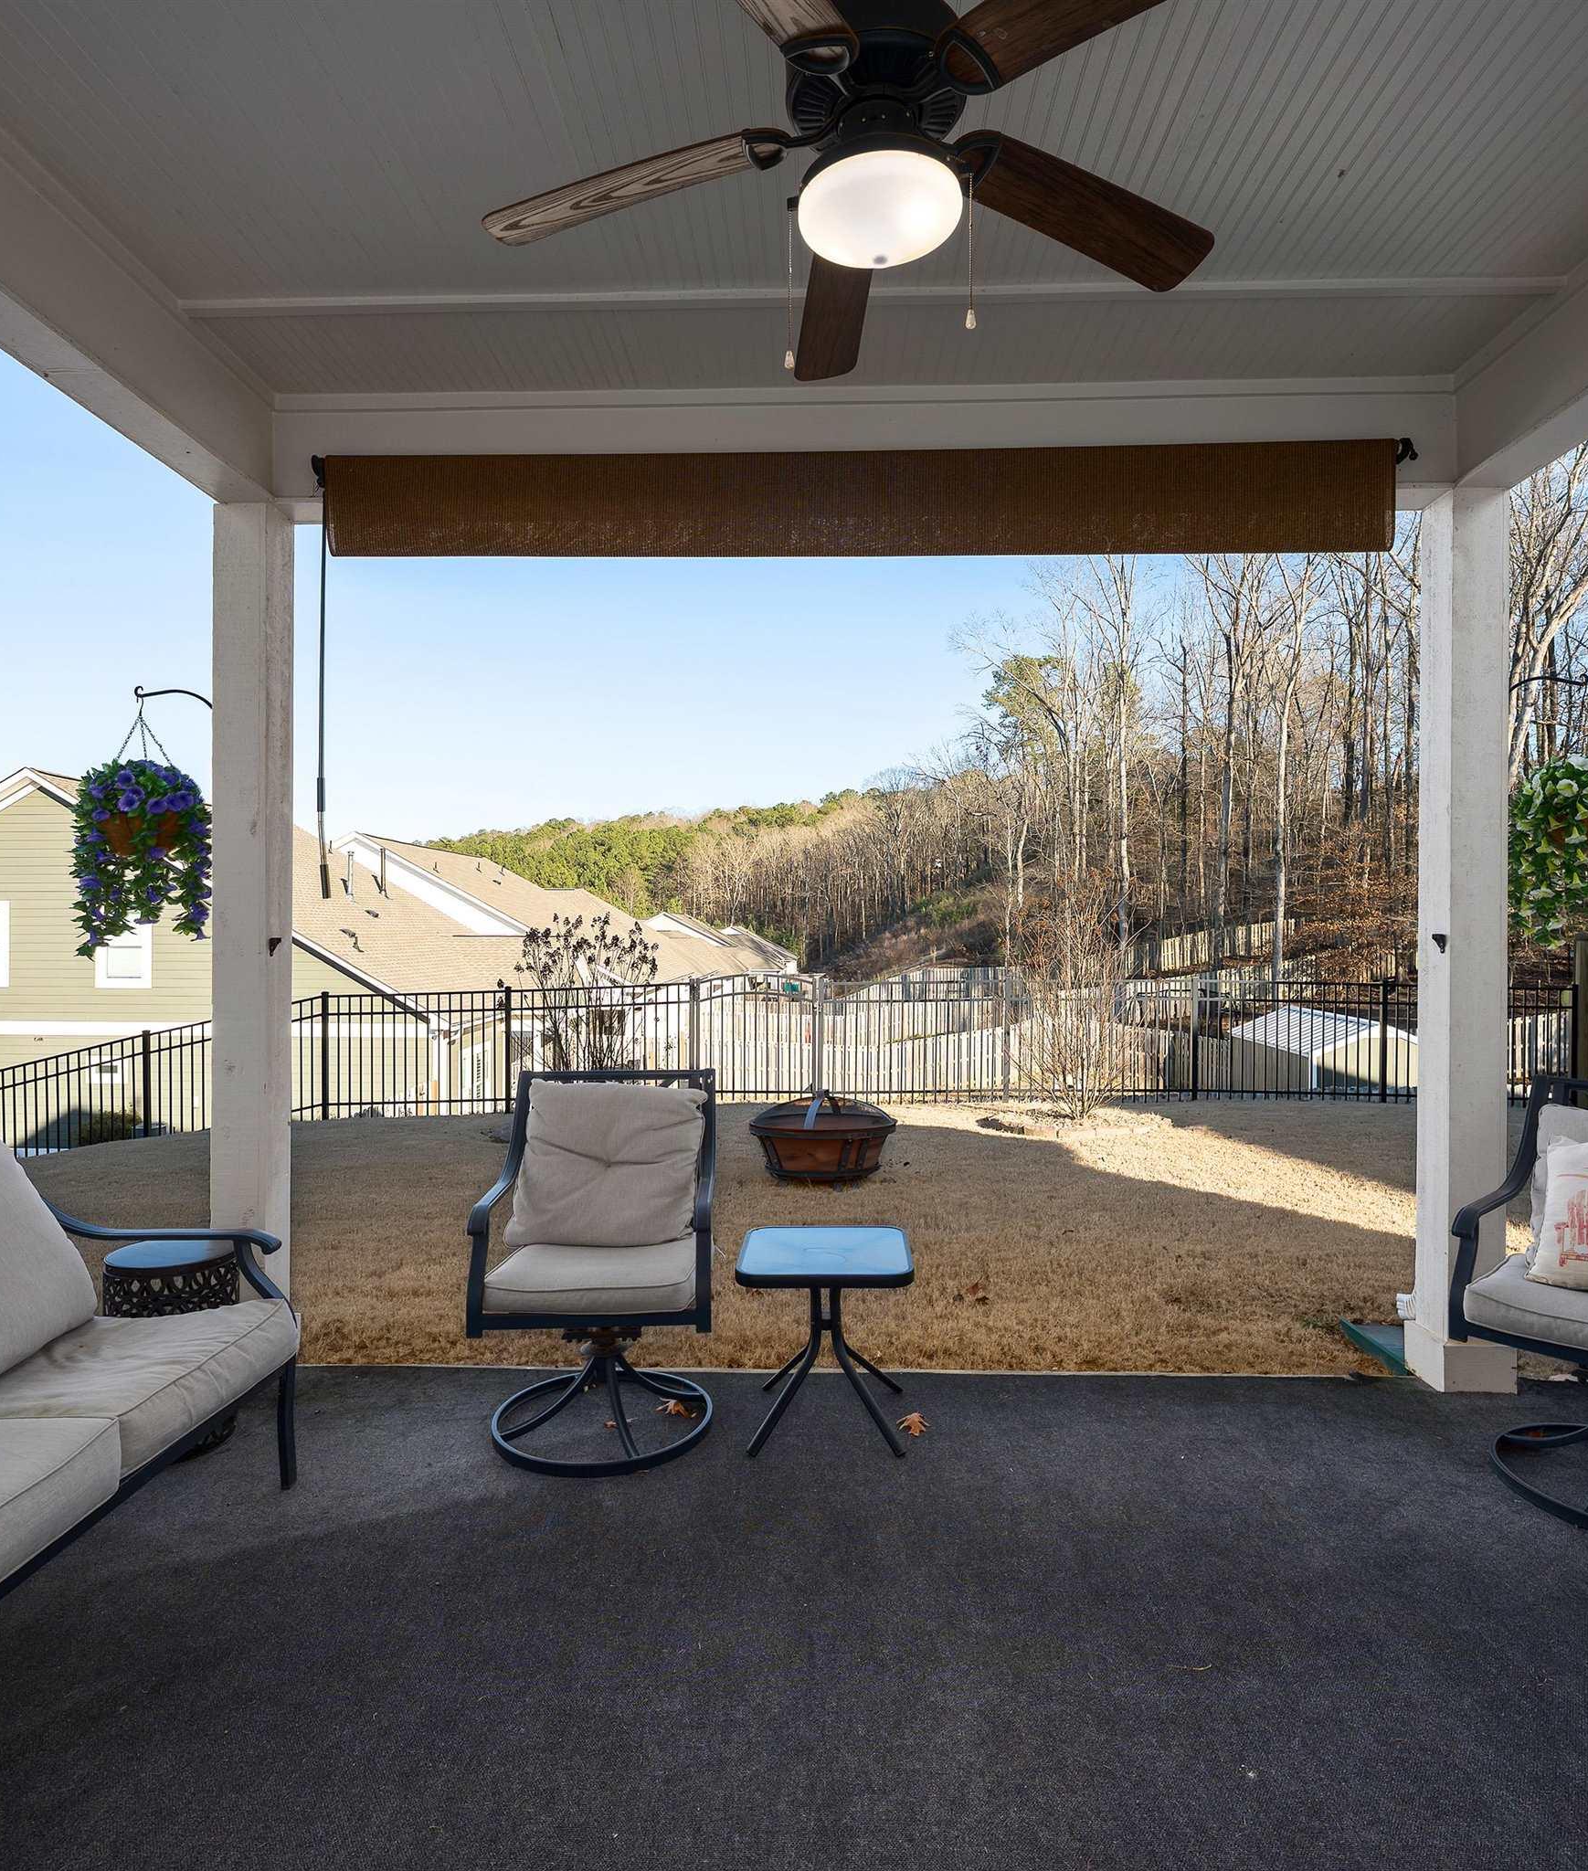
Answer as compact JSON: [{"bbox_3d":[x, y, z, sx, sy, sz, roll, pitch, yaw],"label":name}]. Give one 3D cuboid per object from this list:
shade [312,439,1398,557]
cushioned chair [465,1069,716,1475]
[{"bbox_3d":[0.154,-1.213,3.063,3.012,0.286,0.100,0,0,2],"label":"shade"},{"bbox_3d":[-0.499,0.840,2.890,0.593,0.904,0.596,0,0,-2],"label":"cushioned chair"}]

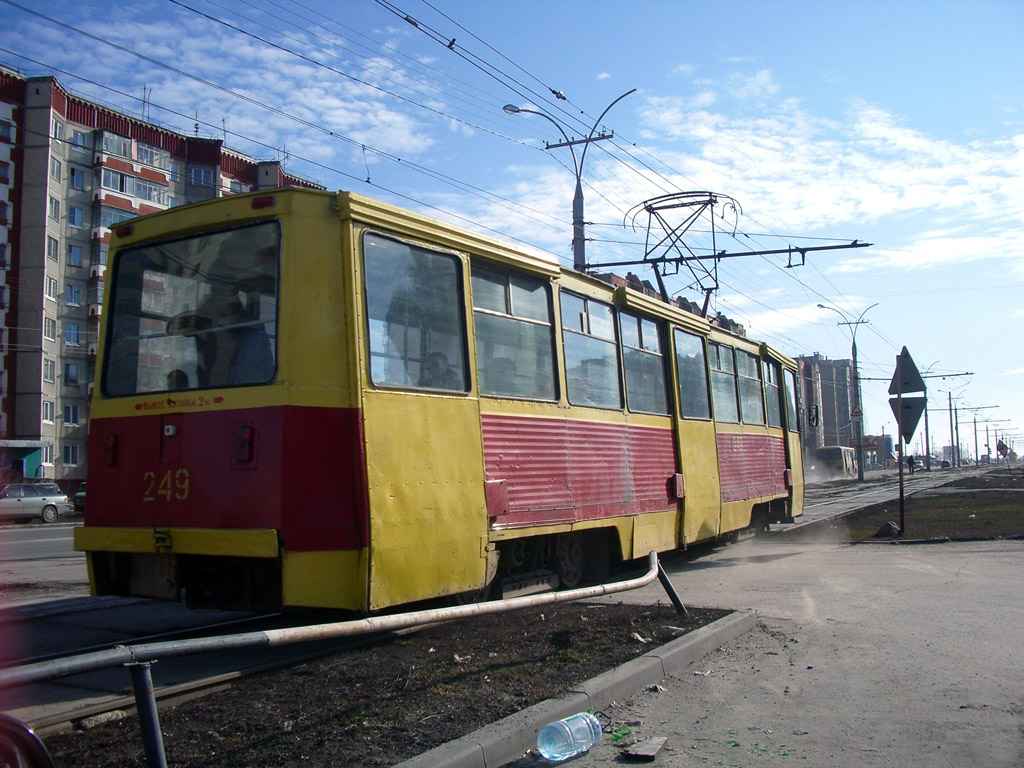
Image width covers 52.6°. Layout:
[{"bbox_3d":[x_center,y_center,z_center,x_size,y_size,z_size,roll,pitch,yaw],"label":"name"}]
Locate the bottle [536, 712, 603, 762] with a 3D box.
[{"bbox_3d":[0.273,1.548,4.572,0.320,0.163,0.163,1,-5,-44],"label":"bottle"}]

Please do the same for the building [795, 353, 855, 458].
[{"bbox_3d":[92.292,9.354,315.264,22.000,32.400,28.000,-4,-5,27],"label":"building"}]

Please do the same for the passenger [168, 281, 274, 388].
[{"bbox_3d":[-1.923,0.162,6.979,0.420,1.700,0.600,2,-6,-37],"label":"passenger"}]

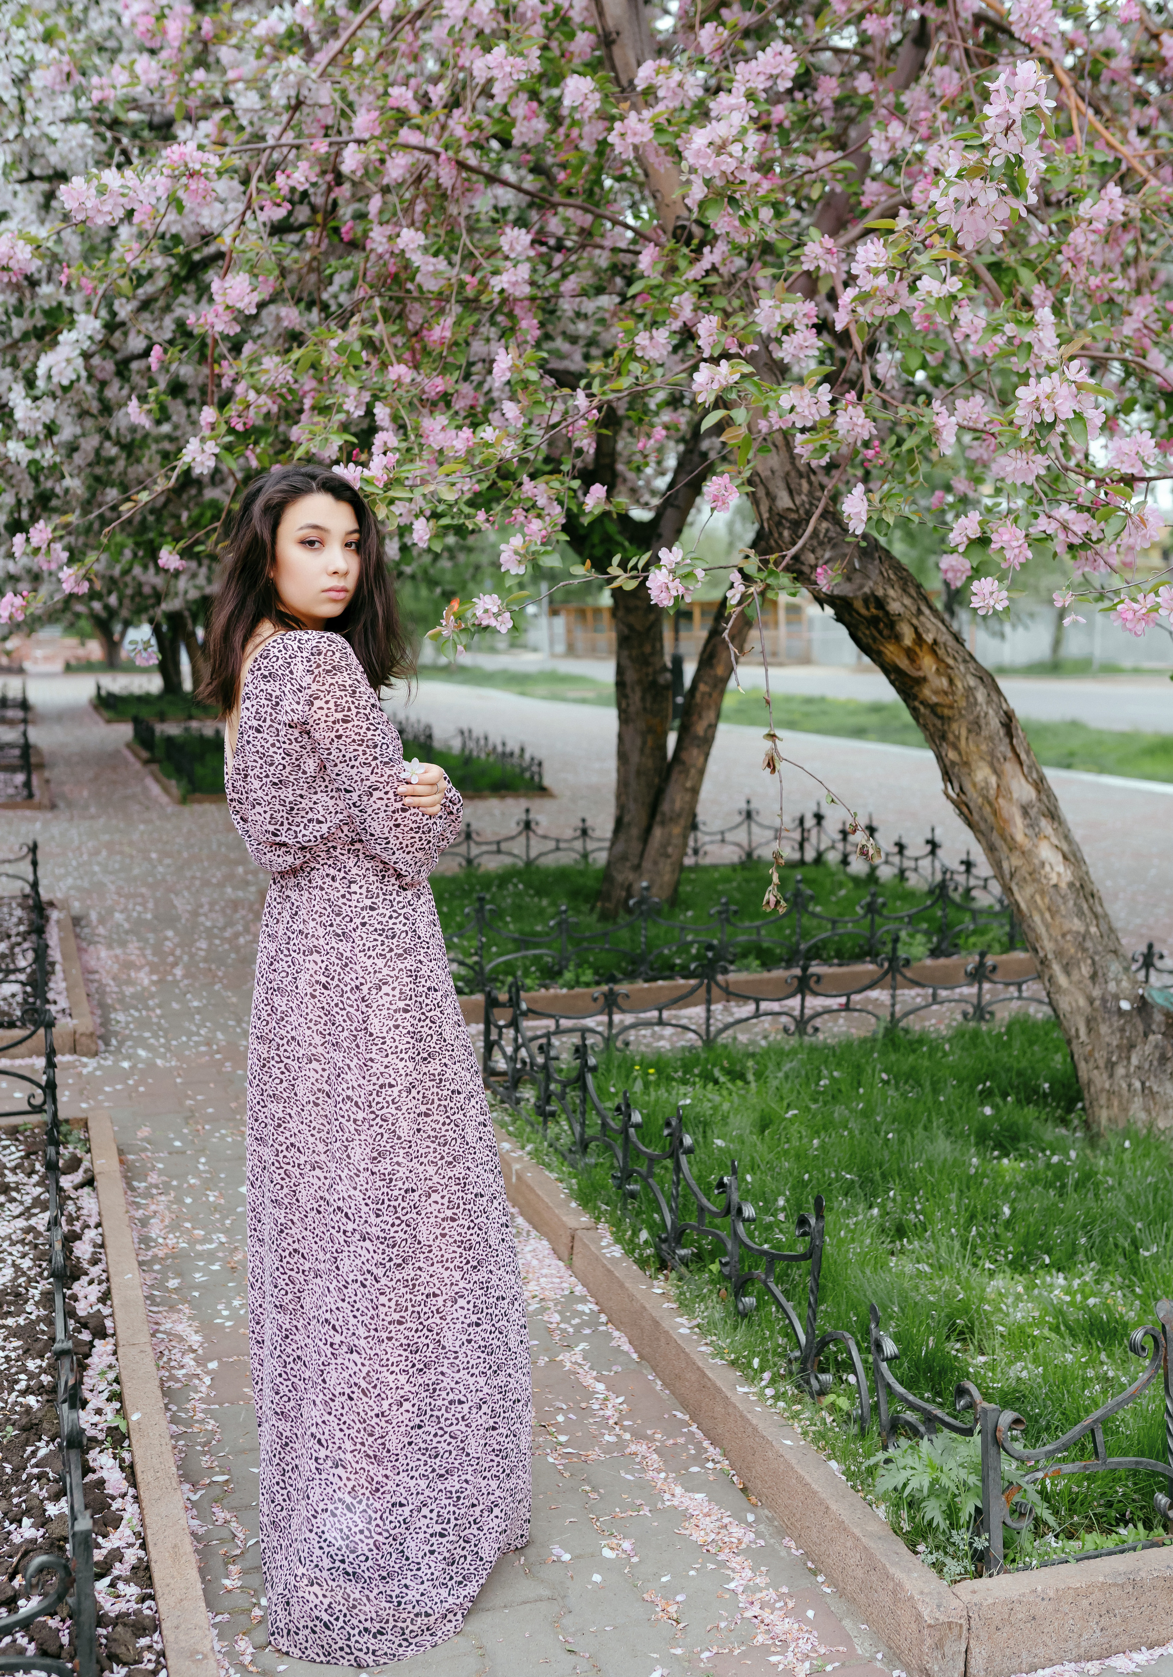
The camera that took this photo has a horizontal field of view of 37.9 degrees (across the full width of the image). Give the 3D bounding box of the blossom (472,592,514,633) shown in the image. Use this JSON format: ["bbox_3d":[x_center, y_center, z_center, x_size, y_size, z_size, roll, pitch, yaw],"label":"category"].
[{"bbox_3d":[-0.161,-0.390,2.950,0.071,0.071,0.060,0,7,0],"label":"blossom"}]

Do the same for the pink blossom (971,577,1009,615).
[{"bbox_3d":[0.695,-0.417,2.950,0.066,0.069,0.057,2,8,13],"label":"pink blossom"}]

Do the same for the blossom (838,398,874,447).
[{"bbox_3d":[0.457,-0.705,2.900,0.061,0.079,0.059,1,8,9],"label":"blossom"}]

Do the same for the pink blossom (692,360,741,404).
[{"bbox_3d":[0.205,-0.722,2.700,0.076,0.069,0.062,1,8,4],"label":"pink blossom"}]

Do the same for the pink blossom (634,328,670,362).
[{"bbox_3d":[0.134,-1.010,3.500,0.076,0.070,0.062,0,7,0],"label":"pink blossom"}]

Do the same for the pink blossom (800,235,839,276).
[{"bbox_3d":[0.478,-1.194,3.500,0.079,0.084,0.069,0,7,0],"label":"pink blossom"}]

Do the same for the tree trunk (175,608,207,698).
[{"bbox_3d":[-5.696,-2.669,24.600,0.475,1.285,0.380,0,8,0],"label":"tree trunk"}]

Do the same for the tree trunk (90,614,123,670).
[{"bbox_3d":[-10.101,-4.137,36.000,0.695,1.186,0.500,0,8,0],"label":"tree trunk"}]

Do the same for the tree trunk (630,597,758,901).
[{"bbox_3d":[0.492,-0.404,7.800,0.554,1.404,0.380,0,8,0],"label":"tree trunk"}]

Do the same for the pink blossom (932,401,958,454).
[{"bbox_3d":[0.607,-0.697,2.900,0.044,0.091,0.070,2,8,11],"label":"pink blossom"}]

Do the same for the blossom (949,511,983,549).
[{"bbox_3d":[0.699,-0.567,3.150,0.061,0.068,0.055,0,7,0],"label":"blossom"}]

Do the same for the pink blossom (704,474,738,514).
[{"bbox_3d":[0.259,-0.664,3.300,0.066,0.080,0.062,0,7,0],"label":"pink blossom"}]

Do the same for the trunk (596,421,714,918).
[{"bbox_3d":[0.307,-0.753,7.650,0.529,2.226,0.420,0,8,0],"label":"trunk"}]

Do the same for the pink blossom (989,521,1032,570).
[{"bbox_3d":[0.769,-0.532,3.100,0.077,0.090,0.071,0,7,0],"label":"pink blossom"}]

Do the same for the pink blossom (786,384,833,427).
[{"bbox_3d":[0.404,-0.786,3.100,0.085,0.080,0.070,0,7,0],"label":"pink blossom"}]

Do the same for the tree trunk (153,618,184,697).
[{"bbox_3d":[-6.083,-2.660,24.890,0.410,1.160,0.380,0,7,0],"label":"tree trunk"}]

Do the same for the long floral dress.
[{"bbox_3d":[-0.301,0.412,2.513,0.420,1.434,0.430,-3,8,-25],"label":"long floral dress"}]

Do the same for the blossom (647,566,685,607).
[{"bbox_3d":[0.142,-0.450,3.050,0.069,0.073,0.060,0,7,0],"label":"blossom"}]

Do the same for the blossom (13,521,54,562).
[{"bbox_3d":[-1.163,-0.626,3.600,0.087,0.087,0.074,-2,8,-18],"label":"blossom"}]

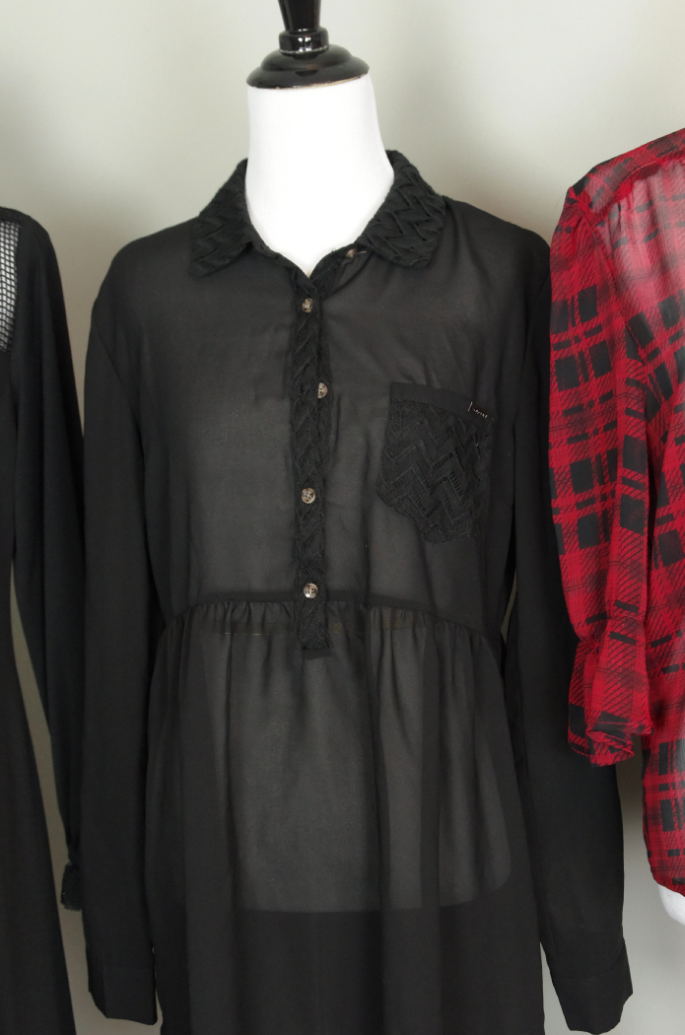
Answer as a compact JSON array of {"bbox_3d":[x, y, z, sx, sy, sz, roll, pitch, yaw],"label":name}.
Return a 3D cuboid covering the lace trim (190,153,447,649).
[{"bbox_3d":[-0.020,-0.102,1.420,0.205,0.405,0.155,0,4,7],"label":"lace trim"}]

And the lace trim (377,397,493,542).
[{"bbox_3d":[0.074,-0.039,1.390,0.090,0.115,0.030,3,4,-10],"label":"lace trim"}]

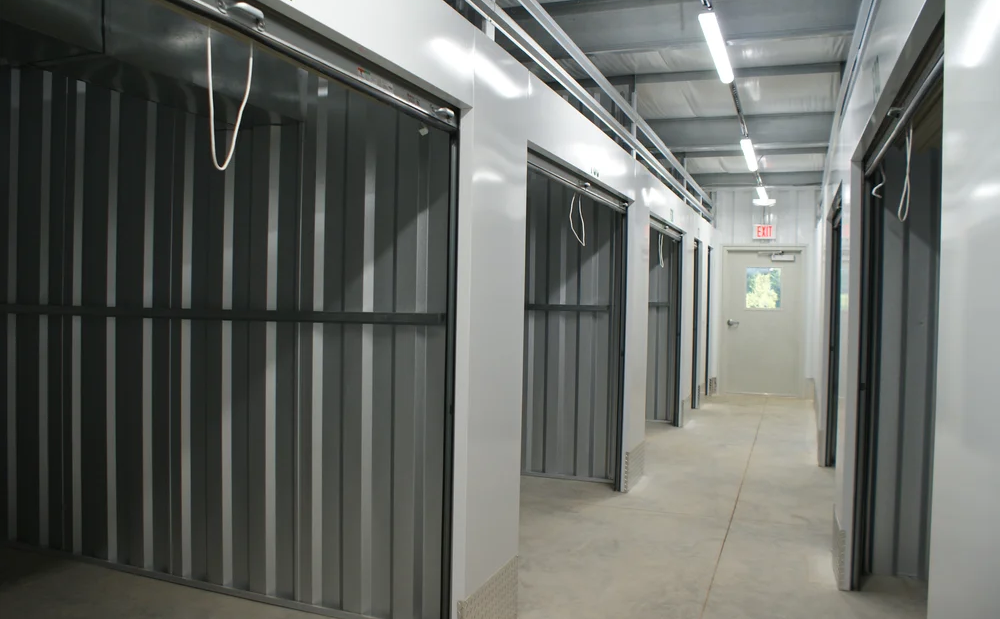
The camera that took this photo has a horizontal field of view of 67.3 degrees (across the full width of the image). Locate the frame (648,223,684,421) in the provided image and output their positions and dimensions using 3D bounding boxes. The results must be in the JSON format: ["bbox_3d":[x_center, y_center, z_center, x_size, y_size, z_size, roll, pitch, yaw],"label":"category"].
[{"bbox_3d":[1.552,0.255,7.203,0.130,2.145,2.266,2,1,21],"label":"frame"}]

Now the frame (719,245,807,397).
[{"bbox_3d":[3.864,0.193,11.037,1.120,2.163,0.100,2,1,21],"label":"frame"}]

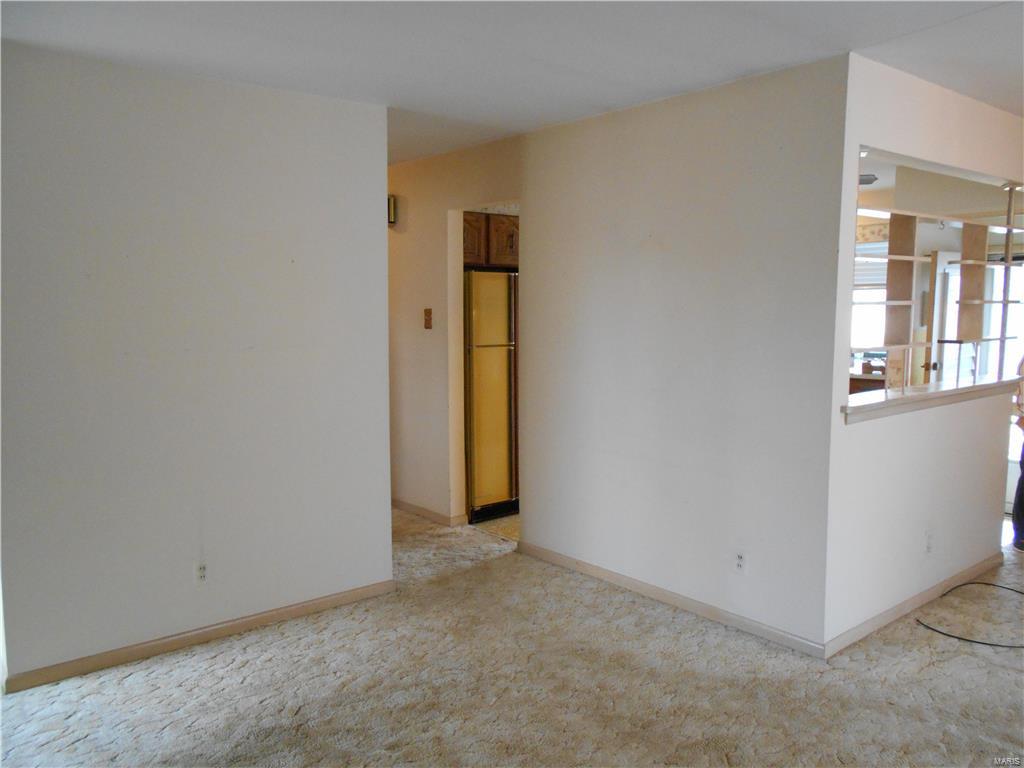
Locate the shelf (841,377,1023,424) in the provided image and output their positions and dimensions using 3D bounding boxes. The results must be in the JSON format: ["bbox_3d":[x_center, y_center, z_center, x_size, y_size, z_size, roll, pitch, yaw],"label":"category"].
[{"bbox_3d":[2.037,0.057,3.773,1.935,0.074,0.213,-5,8,-38],"label":"shelf"}]

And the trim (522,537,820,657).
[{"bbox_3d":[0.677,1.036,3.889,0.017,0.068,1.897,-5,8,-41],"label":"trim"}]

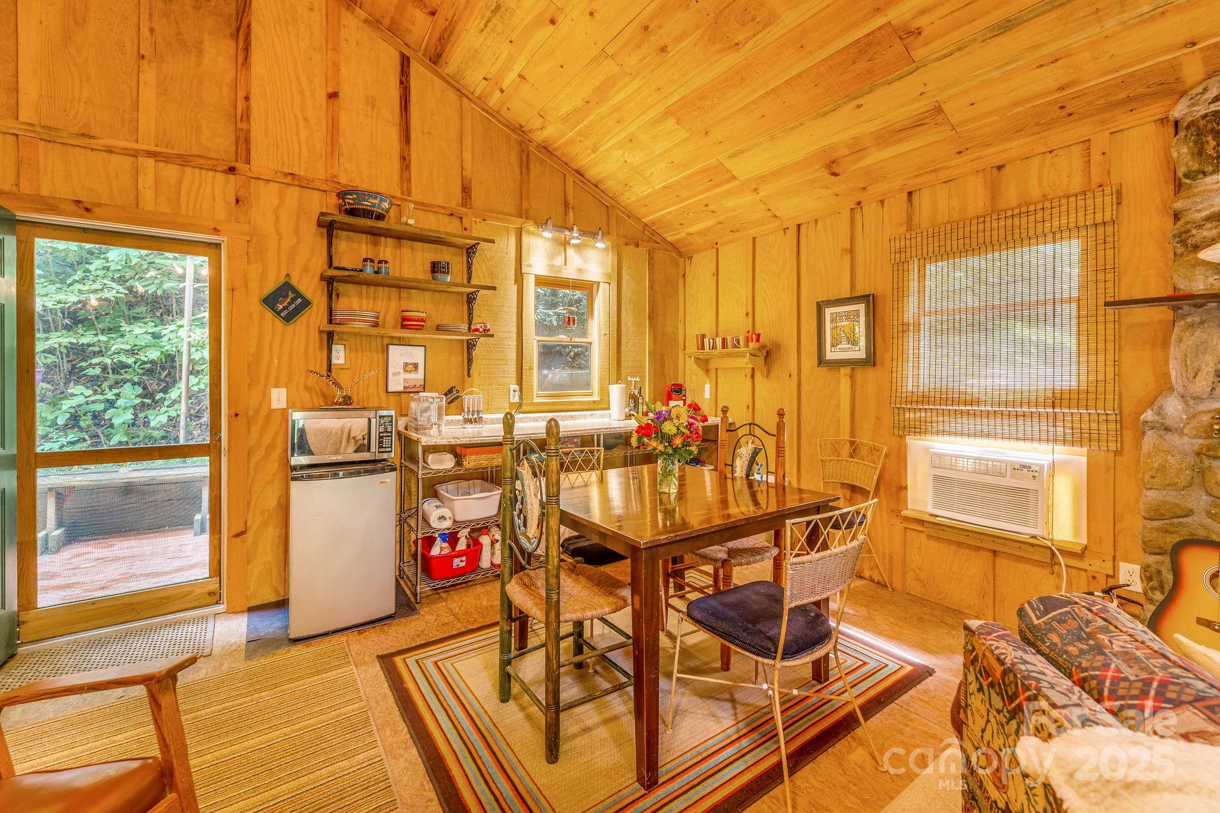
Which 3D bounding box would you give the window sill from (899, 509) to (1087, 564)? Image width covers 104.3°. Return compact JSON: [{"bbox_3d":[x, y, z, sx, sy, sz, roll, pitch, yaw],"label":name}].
[{"bbox_3d":[1.973,0.698,2.510,0.110,0.125,0.790,-1,2,-34],"label":"window sill"}]

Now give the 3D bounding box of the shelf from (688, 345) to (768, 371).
[{"bbox_3d":[0.946,-0.355,3.926,0.210,0.220,0.730,-1,2,-34],"label":"shelf"}]

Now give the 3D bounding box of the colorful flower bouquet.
[{"bbox_3d":[0.265,0.170,2.110,0.330,0.390,0.330,0,2,0],"label":"colorful flower bouquet"}]

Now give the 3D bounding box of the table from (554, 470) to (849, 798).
[{"bbox_3d":[0.256,0.758,2.149,1.050,0.770,1.020,-1,3,-32],"label":"table"}]

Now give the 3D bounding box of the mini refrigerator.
[{"bbox_3d":[-1.508,0.717,2.667,0.475,0.835,0.490,-1,2,-32],"label":"mini refrigerator"}]

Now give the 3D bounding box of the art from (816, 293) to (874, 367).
[{"bbox_3d":[1.545,-0.488,3.138,0.035,0.453,0.385,-1,3,-32],"label":"art"}]

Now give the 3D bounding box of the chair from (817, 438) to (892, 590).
[{"bbox_3d":[1.369,0.675,2.943,0.530,0.880,0.490,-1,2,-34],"label":"chair"}]

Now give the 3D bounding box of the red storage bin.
[{"bbox_3d":[-1.008,0.933,2.981,0.350,0.165,0.300,-1,2,-33],"label":"red storage bin"}]

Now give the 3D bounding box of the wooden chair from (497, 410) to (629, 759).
[{"bbox_3d":[-0.156,0.606,1.842,0.420,1.150,0.480,-1,2,-34],"label":"wooden chair"}]

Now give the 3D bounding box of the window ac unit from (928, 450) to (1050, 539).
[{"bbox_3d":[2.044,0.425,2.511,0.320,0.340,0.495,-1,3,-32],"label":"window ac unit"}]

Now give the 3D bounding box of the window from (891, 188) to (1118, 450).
[{"bbox_3d":[1.974,-0.403,2.469,0.100,1.170,0.935,-1,3,-32],"label":"window"}]

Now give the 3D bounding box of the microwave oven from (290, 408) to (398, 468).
[{"bbox_3d":[-1.432,0.134,2.550,0.462,0.263,0.350,-1,3,-32],"label":"microwave oven"}]

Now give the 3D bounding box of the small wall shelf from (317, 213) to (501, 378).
[{"bbox_3d":[-1.265,-0.661,3.054,1.040,0.940,0.200,-1,2,-33],"label":"small wall shelf"}]

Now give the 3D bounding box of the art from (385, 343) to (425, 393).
[{"bbox_3d":[-1.330,-0.244,3.102,0.237,0.310,0.020,-1,3,-32],"label":"art"}]

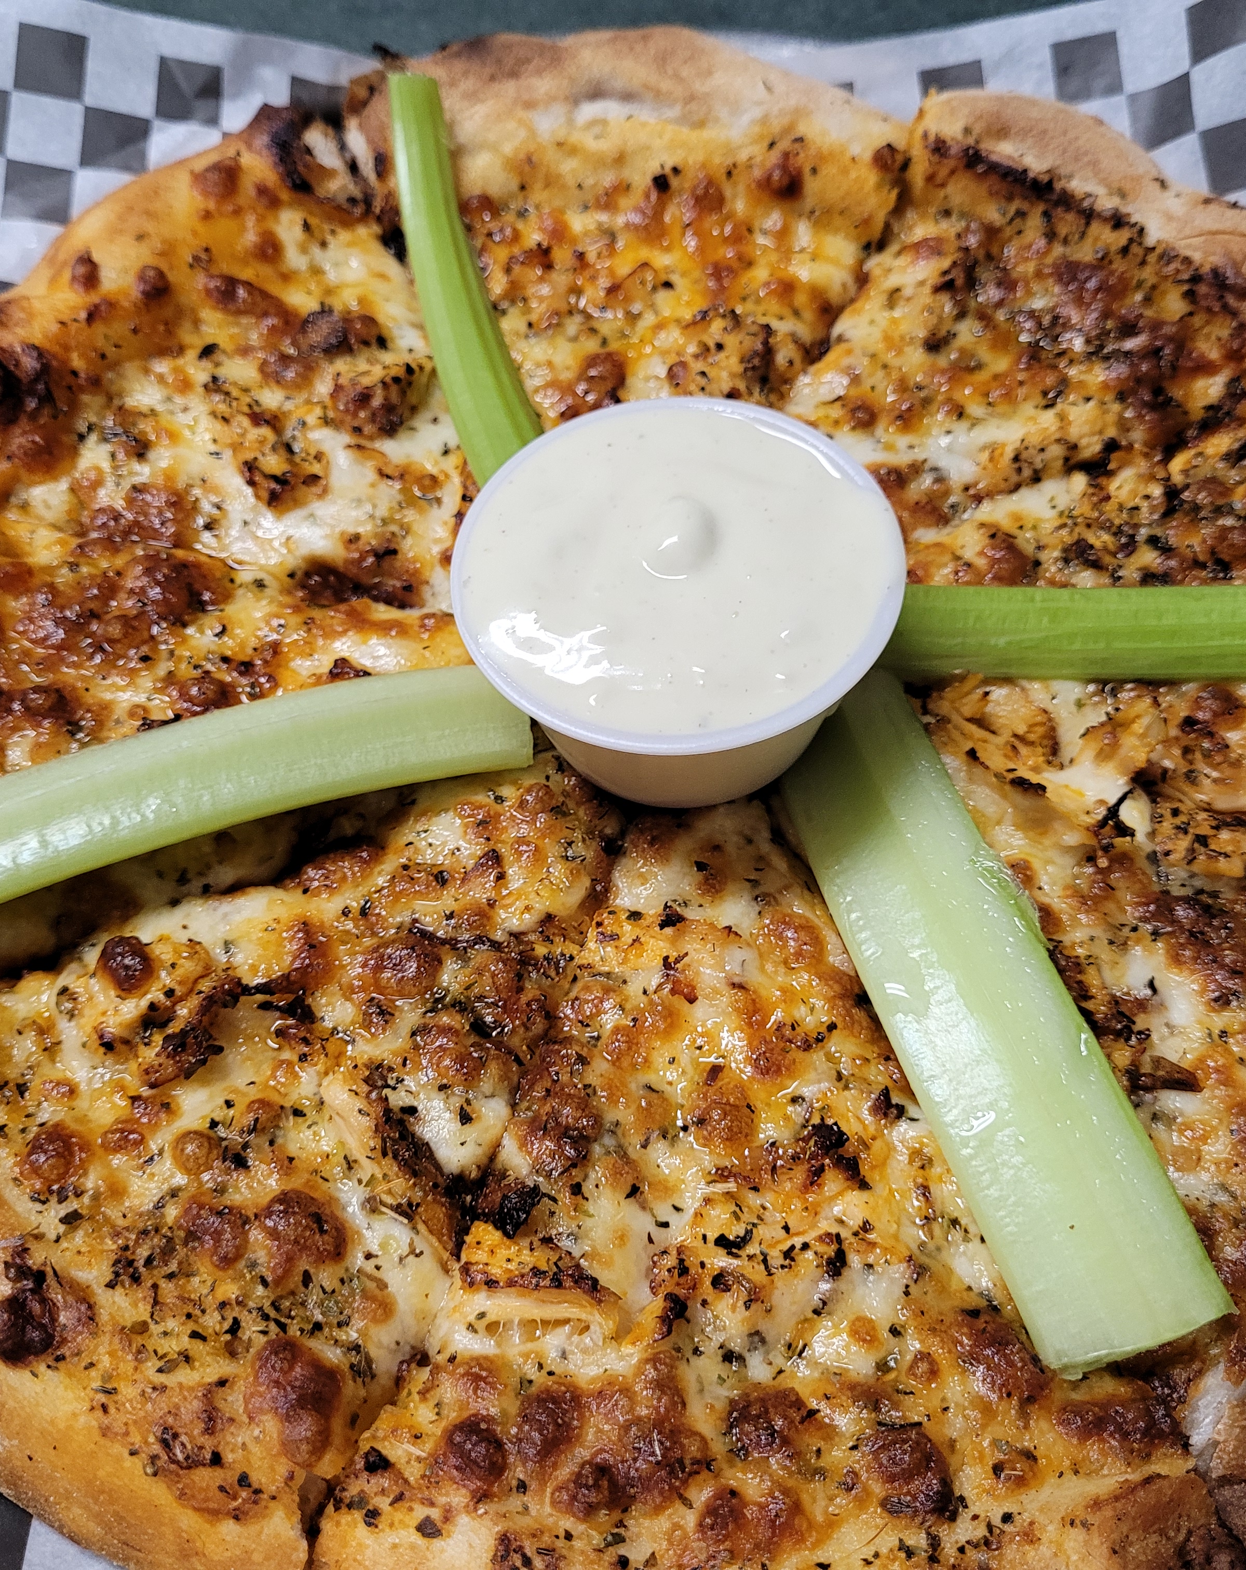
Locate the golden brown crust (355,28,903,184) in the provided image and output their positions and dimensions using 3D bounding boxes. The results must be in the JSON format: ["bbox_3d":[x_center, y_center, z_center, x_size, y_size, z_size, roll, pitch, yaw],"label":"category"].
[{"bbox_3d":[0.000,-0.134,0.319,0.109,0.026,0.044,2,62,3],"label":"golden brown crust"}]

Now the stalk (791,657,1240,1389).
[{"bbox_3d":[0.051,0.031,0.227,0.026,0.012,0.101,-18,62,-8],"label":"stalk"}]

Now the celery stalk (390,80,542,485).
[{"bbox_3d":[-0.029,-0.088,0.286,0.015,0.014,0.105,-12,70,-5],"label":"celery stalk"}]

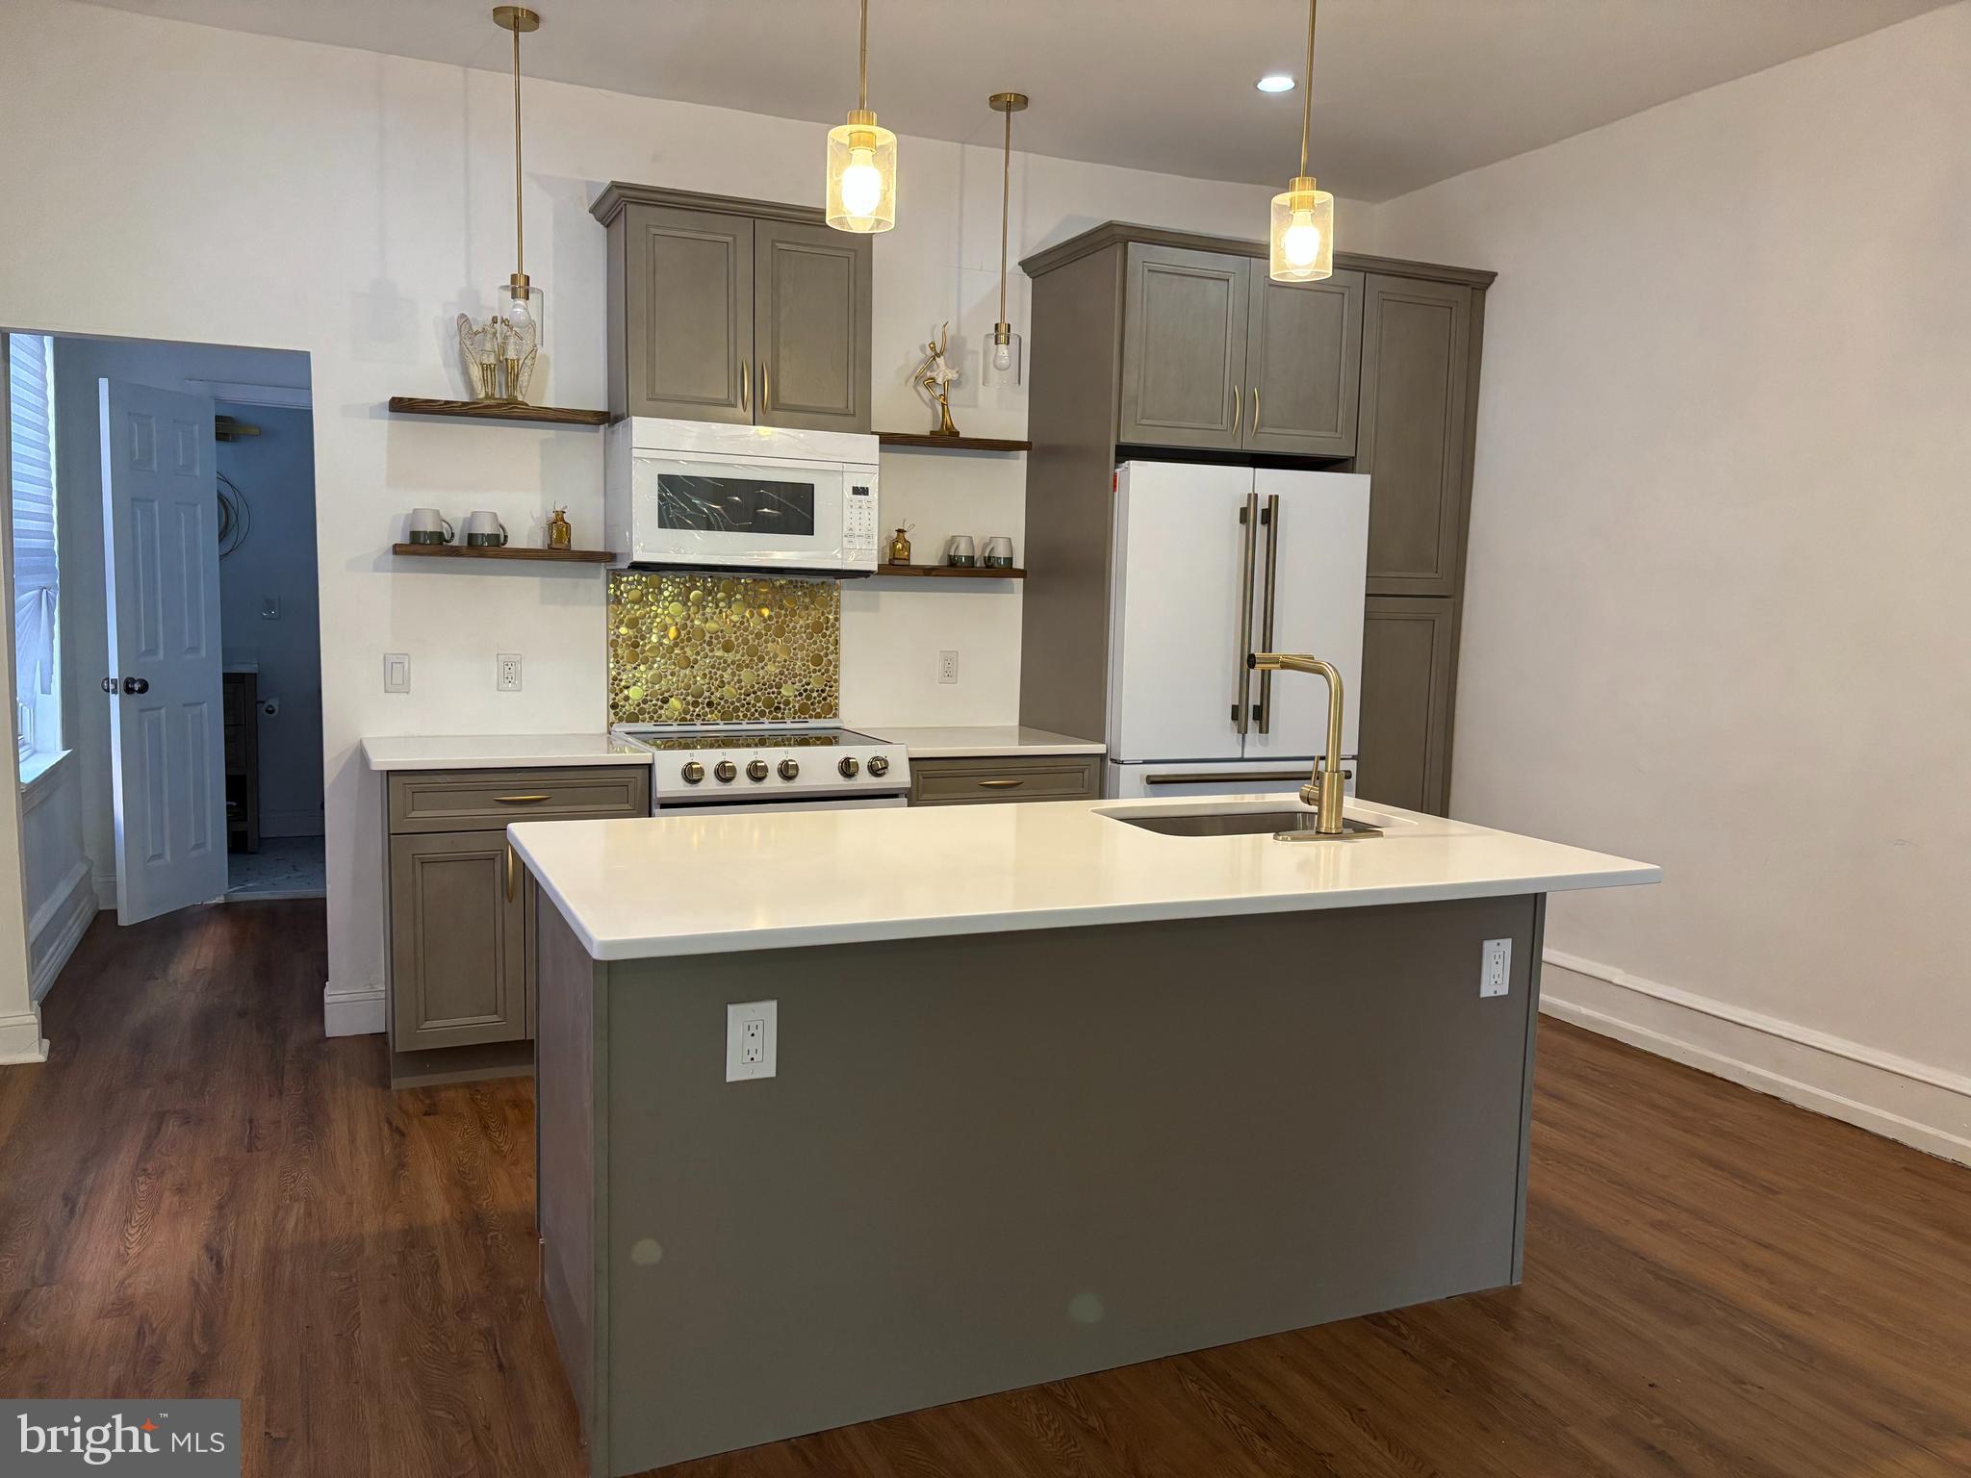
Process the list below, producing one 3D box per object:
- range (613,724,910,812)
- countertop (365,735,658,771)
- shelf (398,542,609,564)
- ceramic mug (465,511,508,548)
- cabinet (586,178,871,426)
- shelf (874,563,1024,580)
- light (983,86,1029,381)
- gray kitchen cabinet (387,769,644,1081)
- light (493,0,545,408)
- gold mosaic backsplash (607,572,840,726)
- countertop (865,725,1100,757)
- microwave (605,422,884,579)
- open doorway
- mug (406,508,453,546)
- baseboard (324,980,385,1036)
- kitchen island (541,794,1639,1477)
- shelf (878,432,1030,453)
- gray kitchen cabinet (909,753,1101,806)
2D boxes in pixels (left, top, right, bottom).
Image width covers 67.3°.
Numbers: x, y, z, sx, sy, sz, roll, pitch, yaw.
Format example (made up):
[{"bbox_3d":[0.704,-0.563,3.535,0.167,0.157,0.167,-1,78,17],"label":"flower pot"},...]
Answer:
[{"bbox_3d":[-0.723,0.458,4.656,0.772,0.933,0.700,-1,6,-24],"label":"range"},{"bbox_3d":[-1.423,0.037,4.360,0.740,0.028,0.610,-1,6,-24],"label":"countertop"},{"bbox_3d":[-1.465,-0.560,4.513,0.634,0.031,0.190,-1,6,-24],"label":"shelf"},{"bbox_3d":[-1.507,-0.636,4.495,0.120,0.107,0.096,-1,6,-24],"label":"ceramic mug"},{"bbox_3d":[-0.763,-1.300,4.632,0.860,0.664,0.375,-1,6,-24],"label":"cabinet"},{"bbox_3d":[-0.182,-0.573,5.072,0.621,0.031,0.190,-1,6,-24],"label":"shelf"},{"bbox_3d":[0.065,-1.546,4.609,0.122,0.874,0.122,1,6,0],"label":"light"},{"bbox_3d":[-1.409,0.486,4.419,0.699,0.884,0.610,-1,6,-24],"label":"gray kitchen cabinet"},{"bbox_3d":[-1.268,-1.517,4.030,0.124,0.874,0.124,-1,6,-24],"label":"light"},{"bbox_3d":[-0.852,-0.289,4.907,0.776,0.520,0.012,-1,6,-24],"label":"gold mosaic backsplash"},{"bbox_3d":[-0.059,0.009,4.949,0.688,0.028,0.630,-1,6,-24],"label":"countertop"},{"bbox_3d":[-0.764,-0.750,4.674,0.763,0.433,0.410,-1,6,-24],"label":"microwave"},{"bbox_3d":[-2.374,-0.112,4.339,0.764,2.042,0.130,-1,6,-24],"label":"open doorway"},{"bbox_3d":[-1.649,-0.627,4.421,0.125,0.115,0.097,-1,6,-24],"label":"mug"},{"bbox_3d":[-1.933,0.828,4.547,0.179,0.165,0.018,-1,6,-24],"label":"baseboard"},{"bbox_3d":[0.142,0.658,2.898,1.940,0.911,1.071,-1,6,-24],"label":"kitchen island"},{"bbox_3d":[-0.147,-1.010,5.061,0.612,0.030,0.150,-1,6,-24],"label":"shelf"},{"bbox_3d":[-0.070,0.463,5.002,0.671,0.884,0.610,-1,6,-24],"label":"gray kitchen cabinet"}]

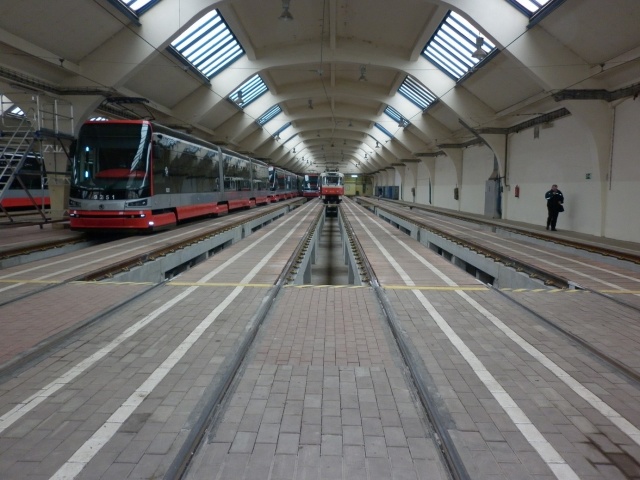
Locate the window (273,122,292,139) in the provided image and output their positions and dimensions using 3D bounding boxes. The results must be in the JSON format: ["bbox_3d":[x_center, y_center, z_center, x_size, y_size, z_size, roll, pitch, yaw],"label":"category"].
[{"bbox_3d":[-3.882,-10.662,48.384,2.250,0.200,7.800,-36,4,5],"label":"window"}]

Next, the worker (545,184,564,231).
[{"bbox_3d":[8.766,-1.203,19.241,0.600,1.720,0.420,0,6,-7],"label":"worker"}]

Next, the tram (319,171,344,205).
[{"bbox_3d":[1.374,-6.059,58.421,2.500,3.300,14.500,1,6,1],"label":"tram"}]

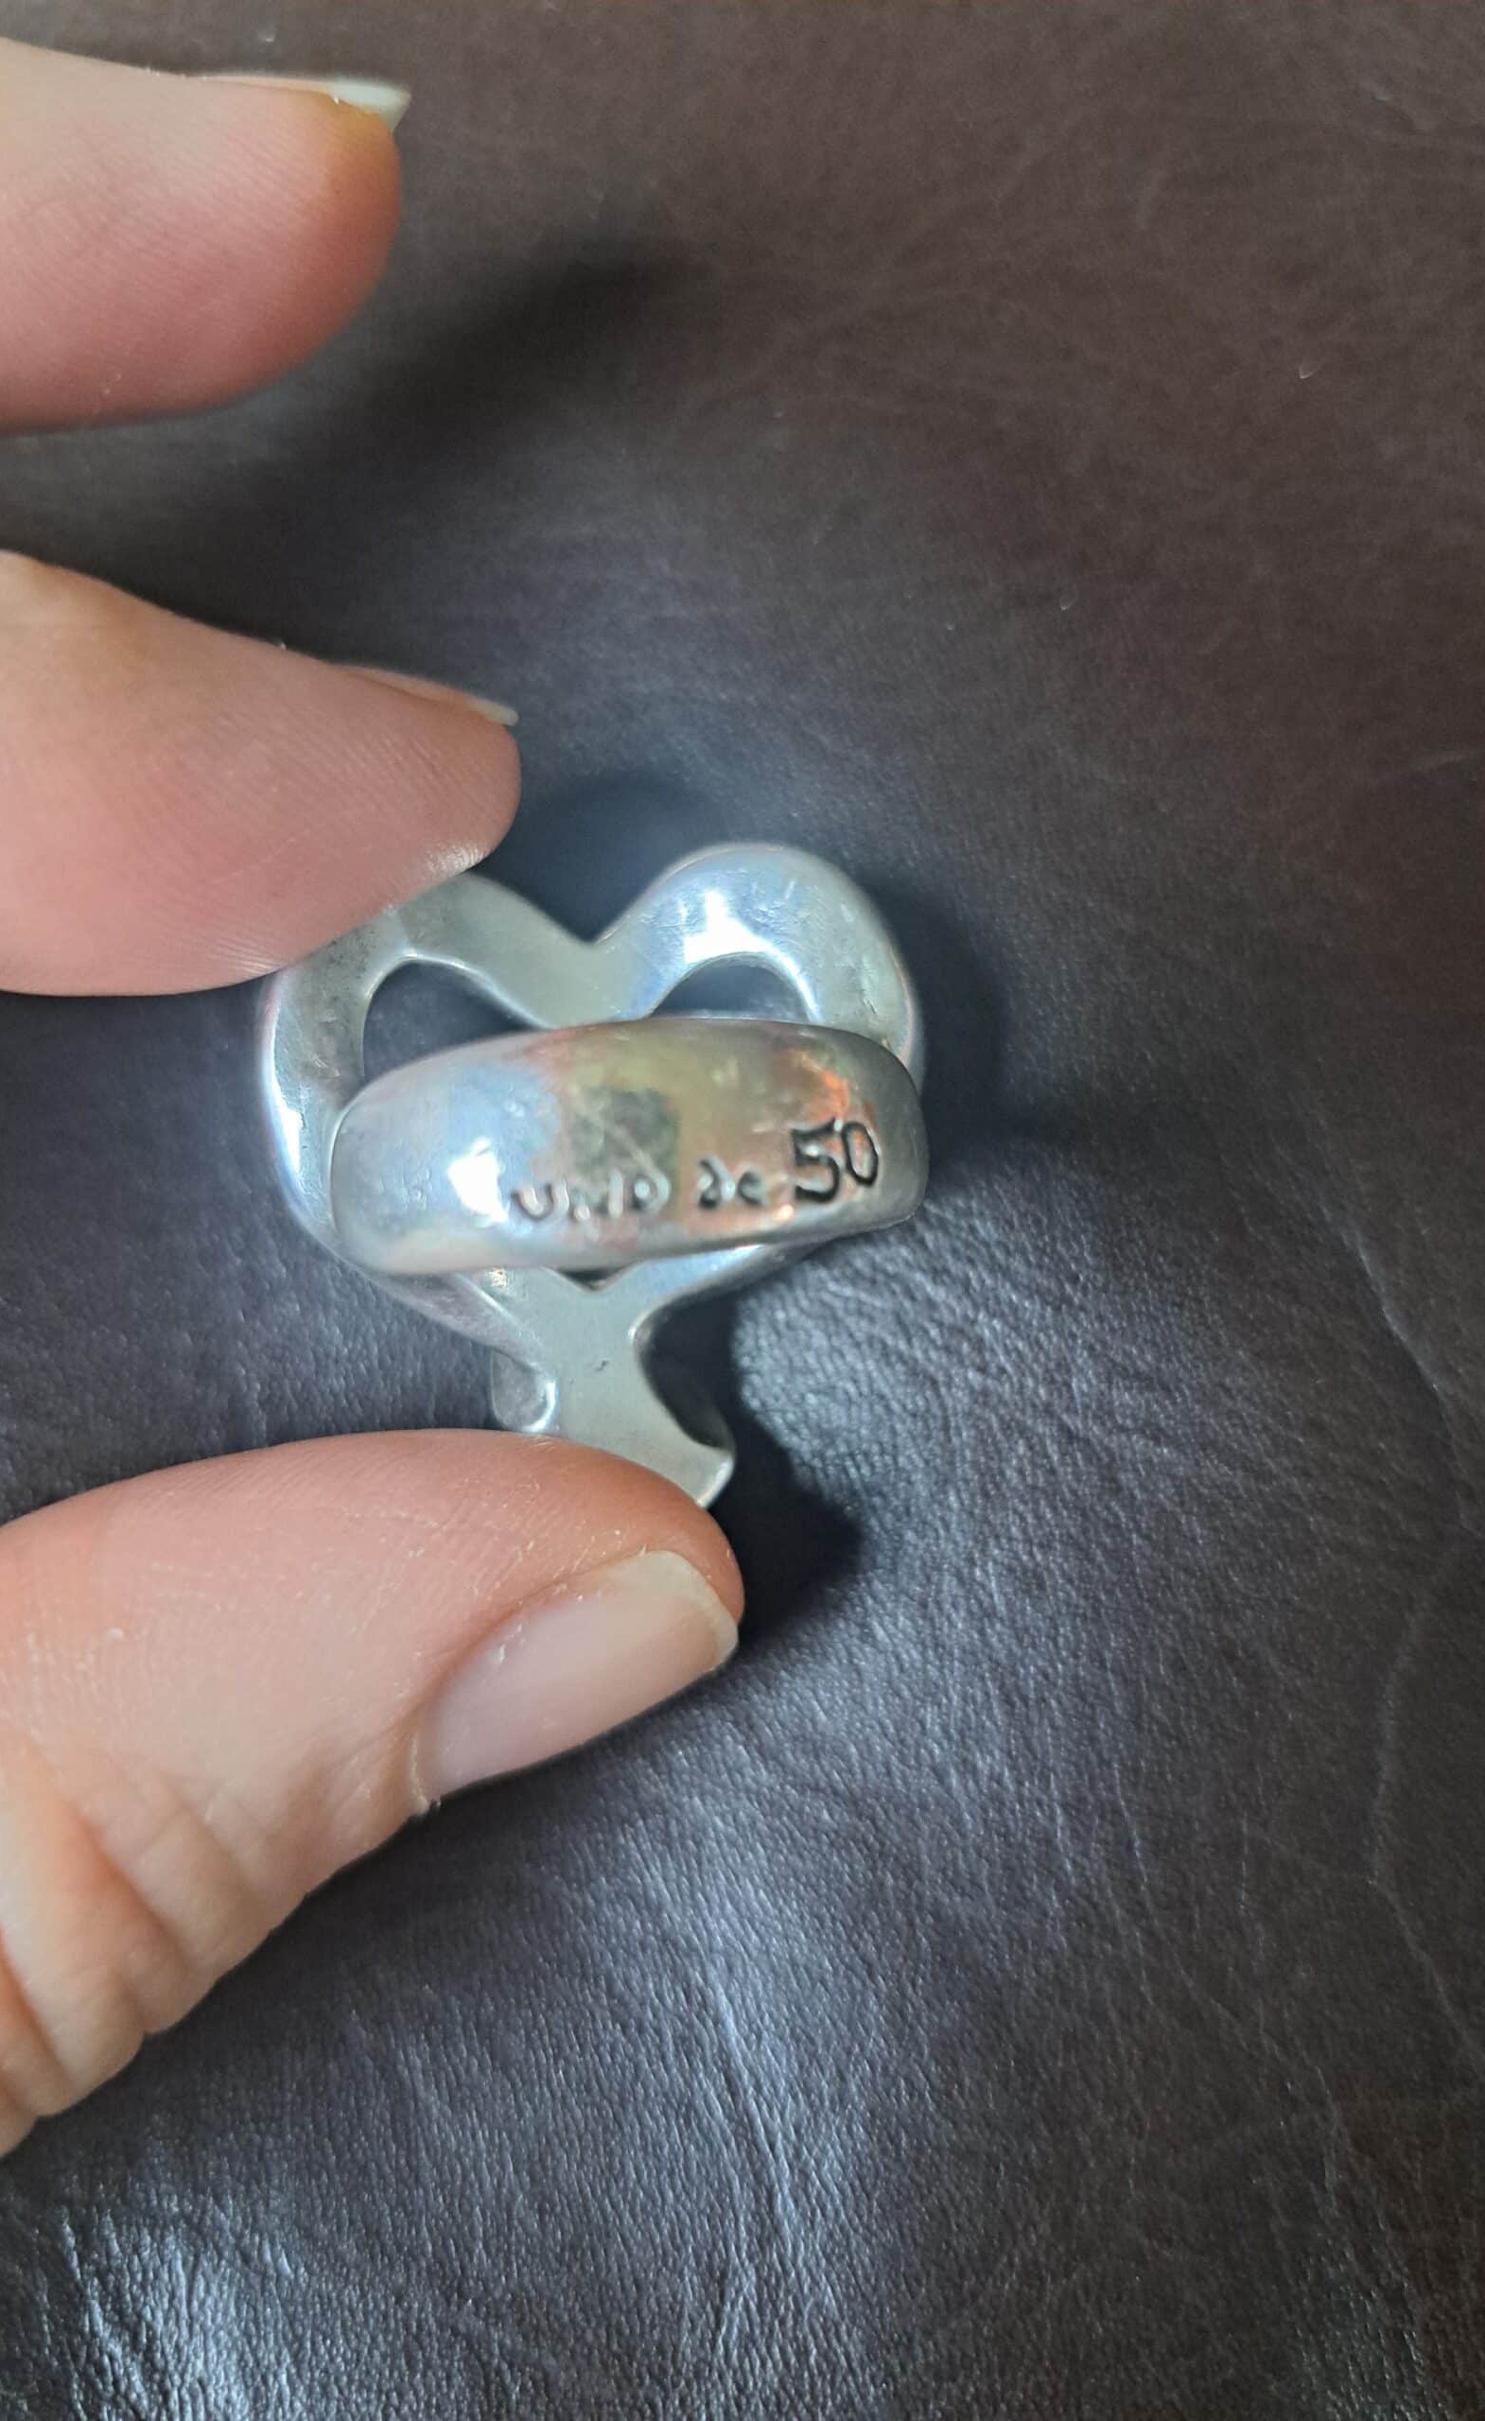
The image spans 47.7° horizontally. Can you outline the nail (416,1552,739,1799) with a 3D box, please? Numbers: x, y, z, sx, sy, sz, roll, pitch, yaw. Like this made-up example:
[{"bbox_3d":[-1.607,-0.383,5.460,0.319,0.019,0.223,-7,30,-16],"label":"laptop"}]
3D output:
[{"bbox_3d":[-0.007,0.019,0.069,0.014,0.011,0.004,-33,57,-2],"label":"nail"}]

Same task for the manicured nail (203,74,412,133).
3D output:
[{"bbox_3d":[-0.021,-0.053,0.080,0.011,0.009,0.003,6,108,0],"label":"manicured nail"}]

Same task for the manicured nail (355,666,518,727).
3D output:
[{"bbox_3d":[-0.014,-0.023,0.074,0.010,0.009,0.003,20,96,0],"label":"manicured nail"}]

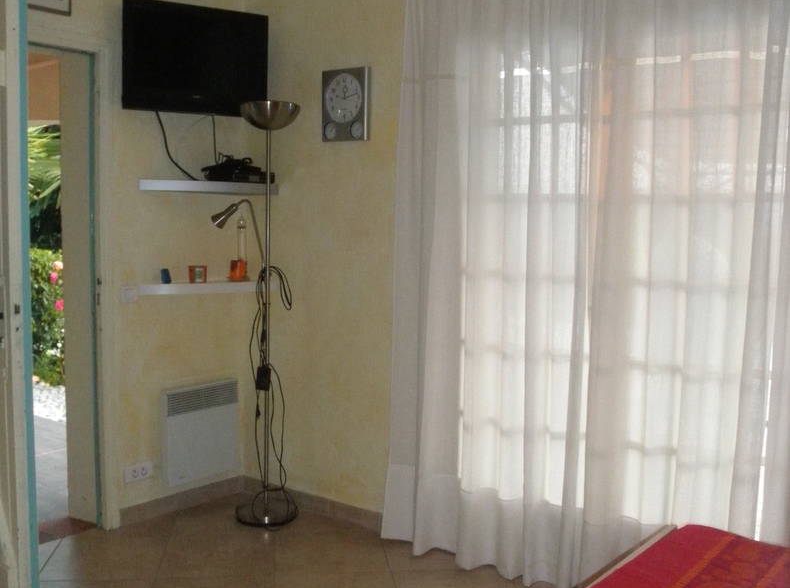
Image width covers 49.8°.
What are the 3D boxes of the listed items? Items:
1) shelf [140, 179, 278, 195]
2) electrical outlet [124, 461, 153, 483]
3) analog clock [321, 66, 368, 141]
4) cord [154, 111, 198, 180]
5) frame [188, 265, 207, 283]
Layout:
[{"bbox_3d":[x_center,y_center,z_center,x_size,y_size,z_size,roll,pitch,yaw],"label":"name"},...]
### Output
[{"bbox_3d":[-0.857,-0.497,3.985,0.266,0.047,0.607,4,5,38],"label":"shelf"},{"bbox_3d":[-1.174,0.819,3.908,0.014,0.078,0.150,4,5,38],"label":"electrical outlet"},{"bbox_3d":[-0.223,-0.849,3.837,0.254,0.320,0.031,4,5,38],"label":"analog clock"},{"bbox_3d":[-0.985,-0.666,3.854,0.041,0.286,0.215,4,5,38],"label":"cord"},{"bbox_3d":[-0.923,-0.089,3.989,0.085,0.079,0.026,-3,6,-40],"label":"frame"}]

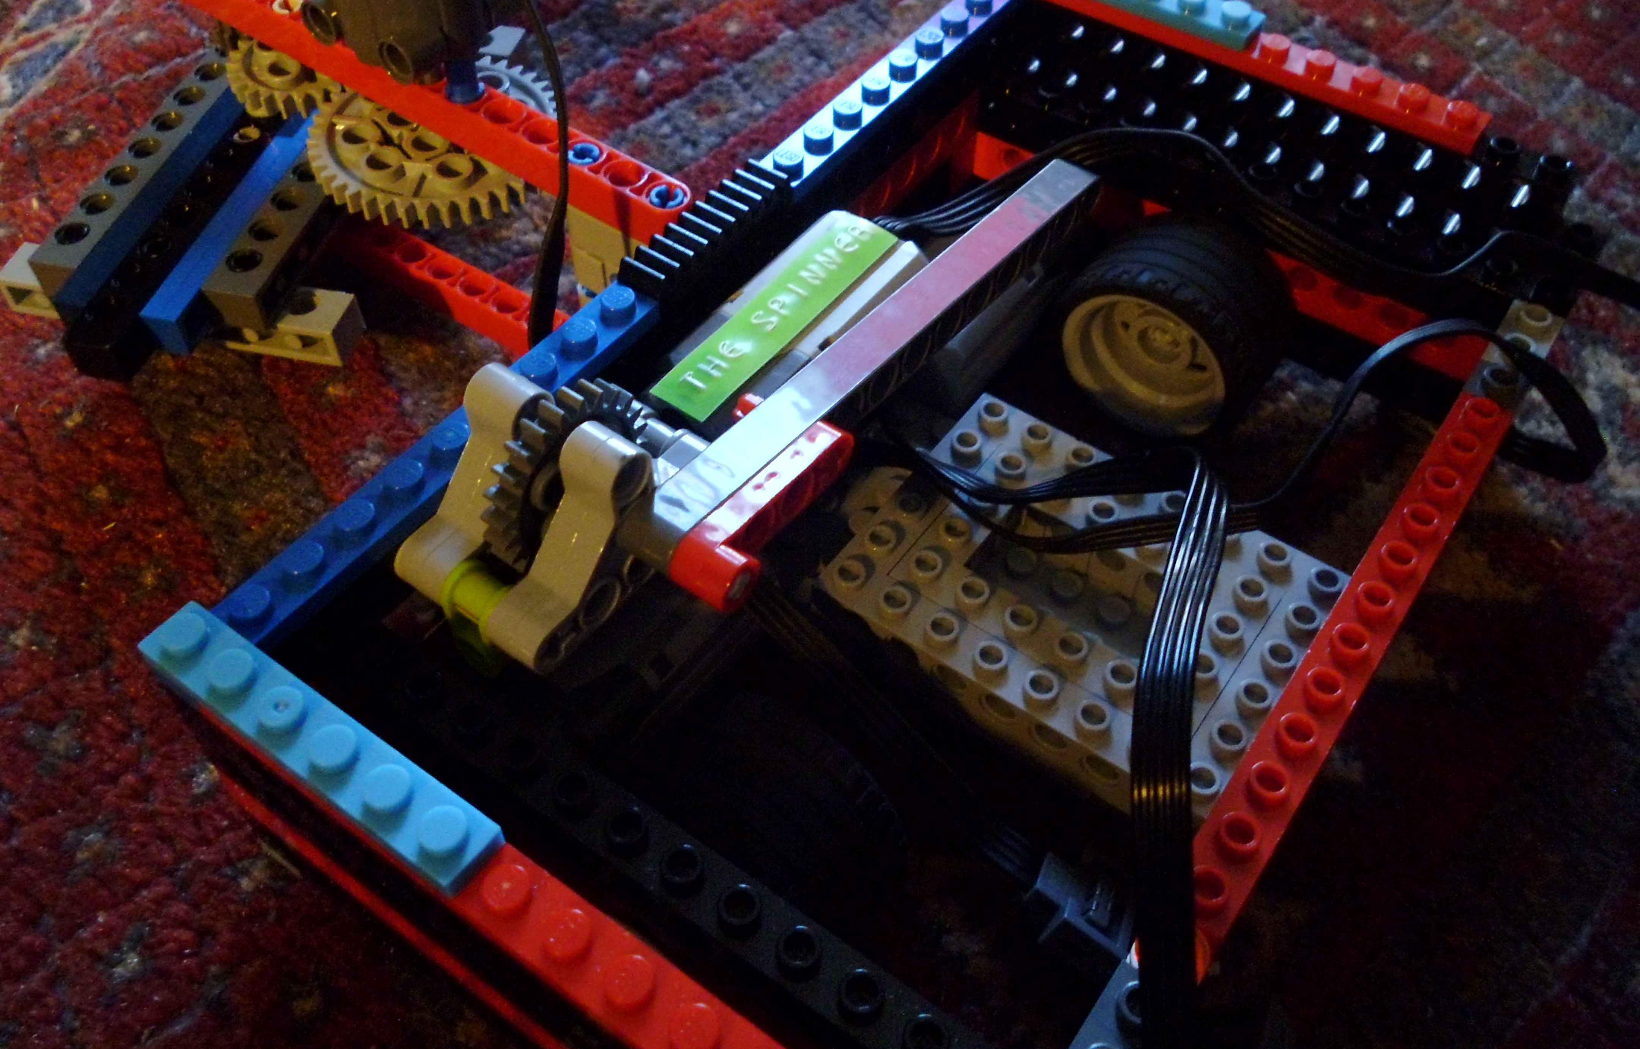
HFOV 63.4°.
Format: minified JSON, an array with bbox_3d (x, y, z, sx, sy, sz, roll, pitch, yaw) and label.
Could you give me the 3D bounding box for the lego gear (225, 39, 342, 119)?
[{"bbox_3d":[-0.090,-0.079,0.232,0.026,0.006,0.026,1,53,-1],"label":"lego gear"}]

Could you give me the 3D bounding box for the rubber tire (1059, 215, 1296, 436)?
[{"bbox_3d":[0.062,-0.034,0.234,0.037,0.037,0.022,30,60,22],"label":"rubber tire"}]

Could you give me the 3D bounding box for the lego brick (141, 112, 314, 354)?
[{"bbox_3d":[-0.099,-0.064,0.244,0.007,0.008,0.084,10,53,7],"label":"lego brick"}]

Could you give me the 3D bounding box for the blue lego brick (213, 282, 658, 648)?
[{"bbox_3d":[-0.048,-0.009,0.169,0.008,0.005,0.077,29,57,21],"label":"blue lego brick"}]

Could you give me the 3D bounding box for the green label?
[{"bbox_3d":[-0.005,-0.029,0.182,0.009,0.001,0.044,29,57,21],"label":"green label"}]

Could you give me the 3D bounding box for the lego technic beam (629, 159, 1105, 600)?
[{"bbox_3d":[0.011,-0.026,0.185,0.008,0.008,0.104,31,52,22],"label":"lego technic beam"}]

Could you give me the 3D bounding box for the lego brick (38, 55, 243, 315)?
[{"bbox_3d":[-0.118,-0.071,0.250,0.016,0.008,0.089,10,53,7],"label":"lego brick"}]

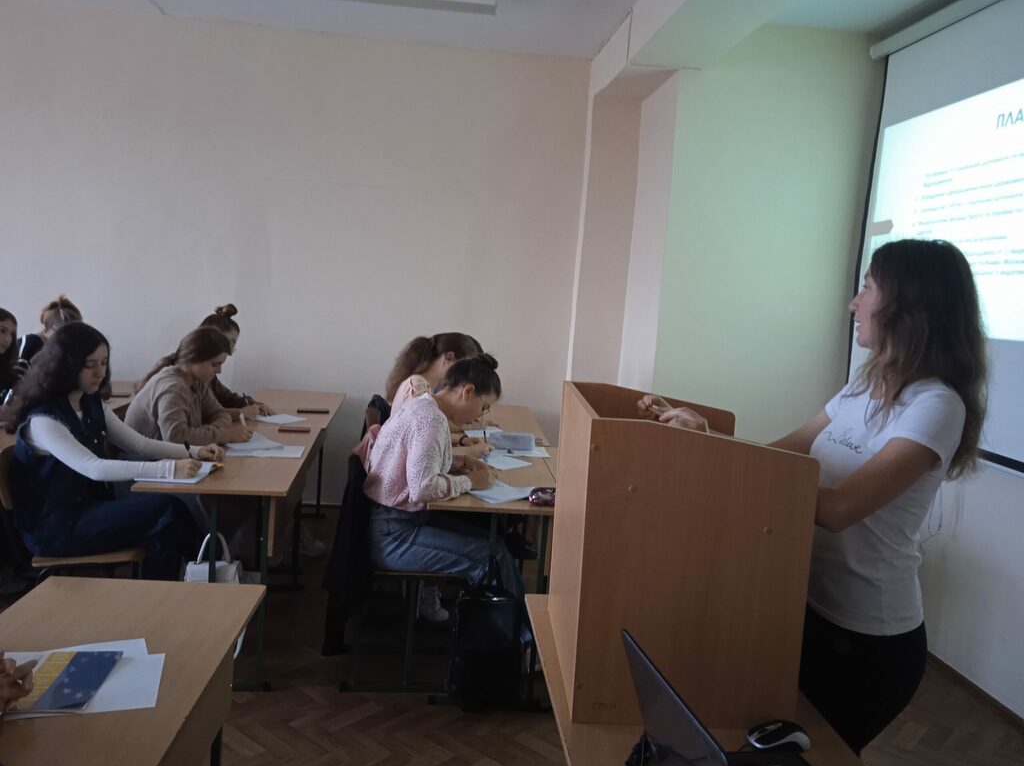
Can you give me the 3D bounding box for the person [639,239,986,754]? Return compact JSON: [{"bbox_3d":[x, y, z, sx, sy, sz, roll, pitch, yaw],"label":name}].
[{"bbox_3d":[0.595,0.532,1.811,0.700,1.710,0.500,3,8,-5],"label":"person"}]

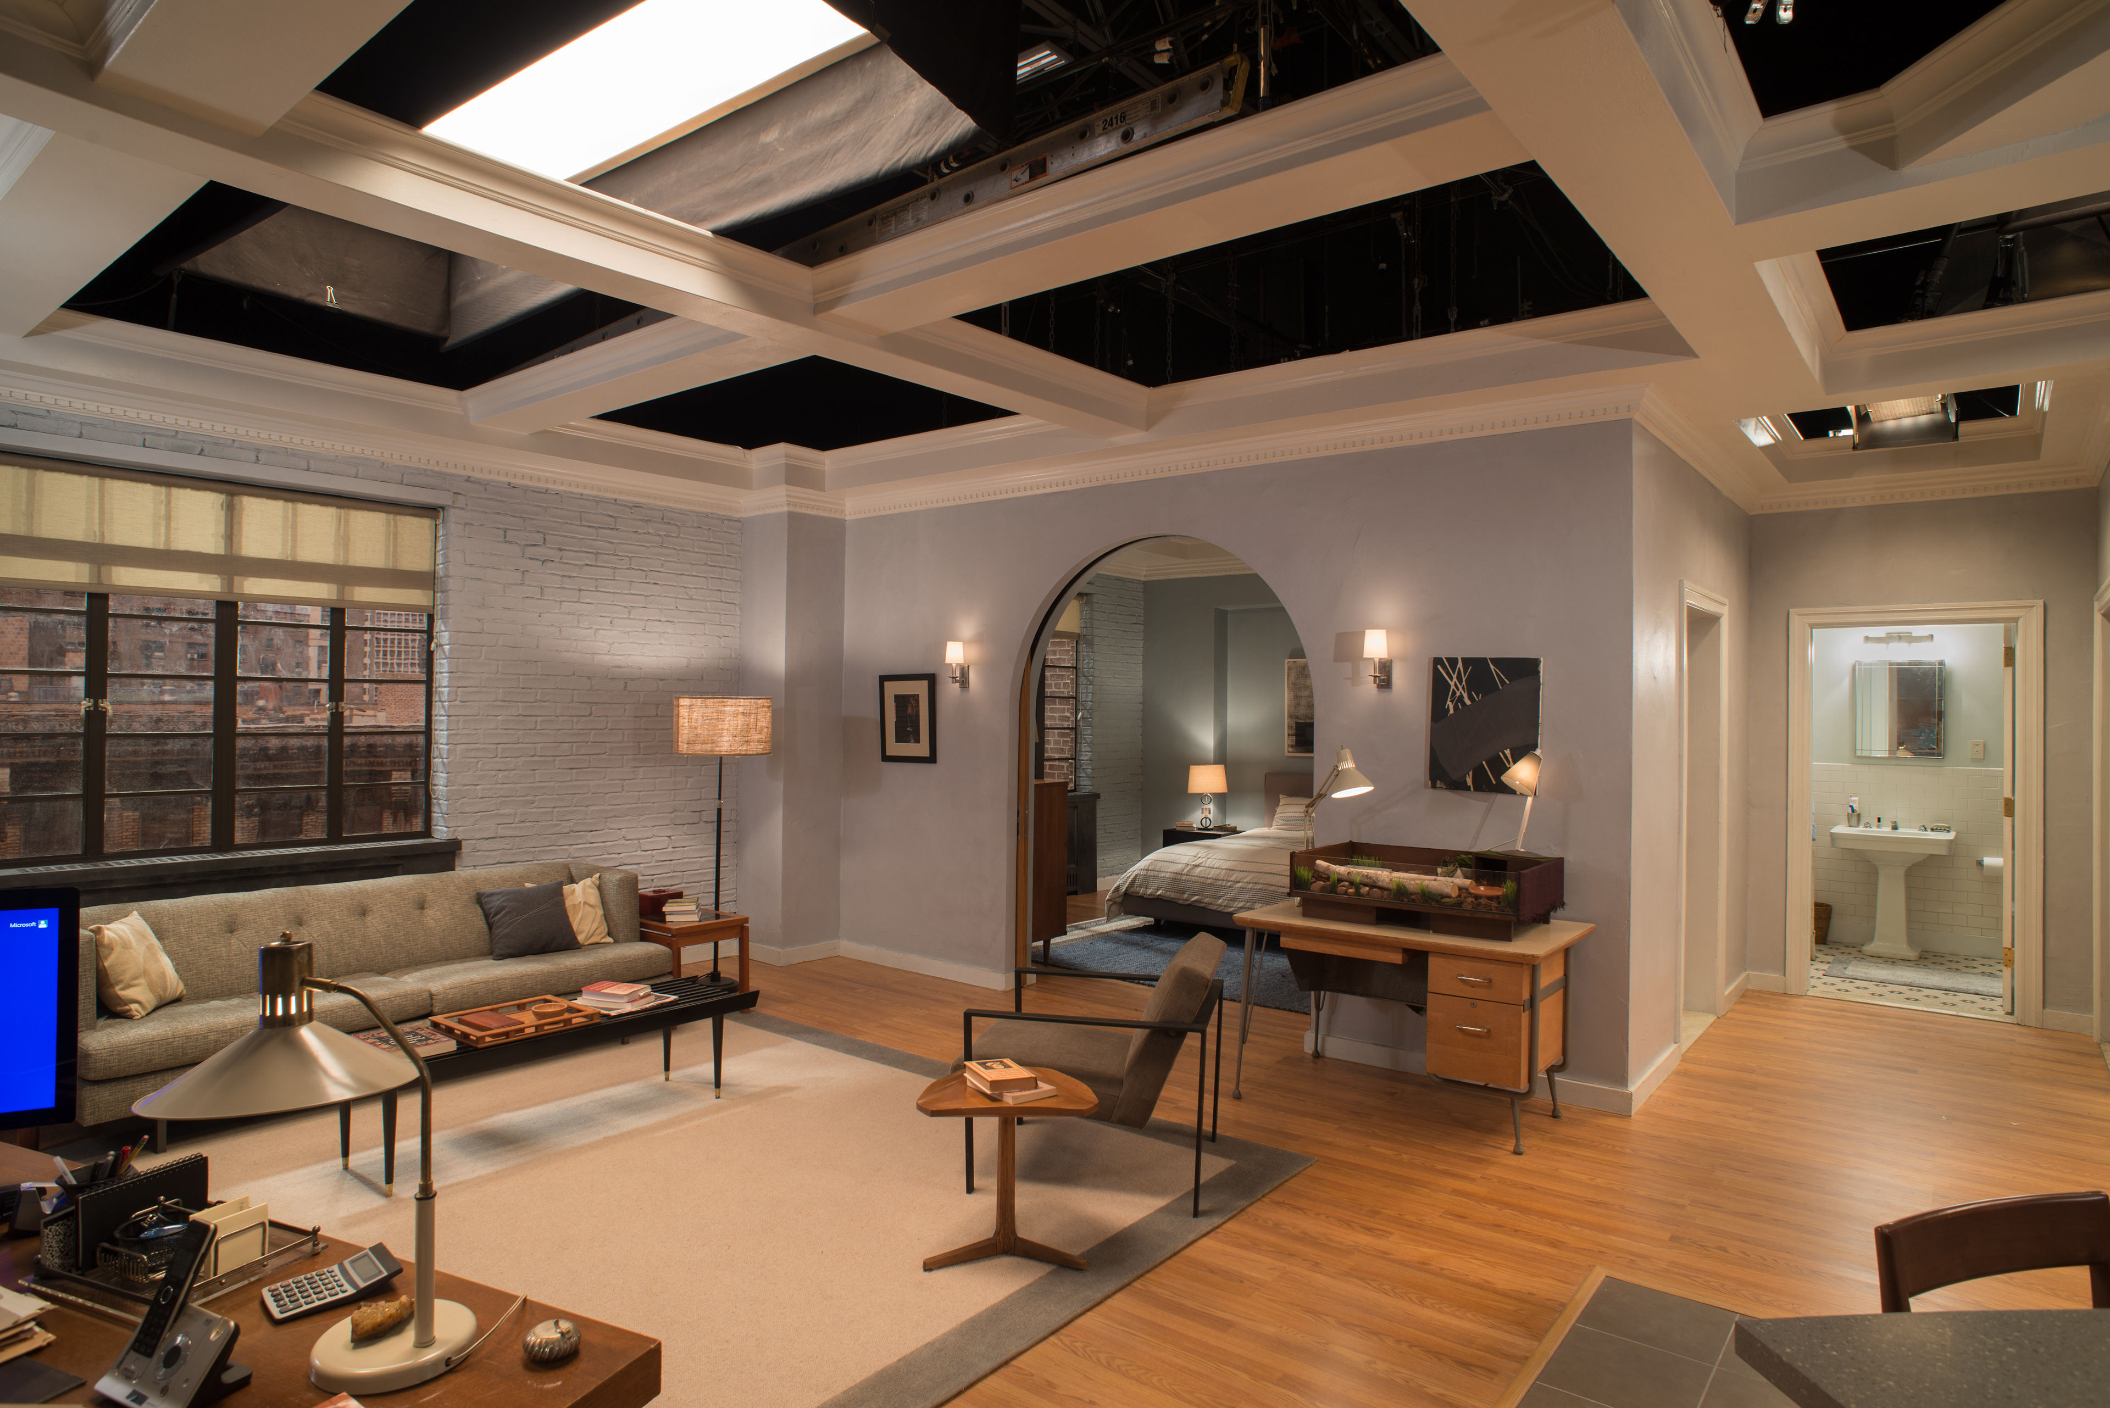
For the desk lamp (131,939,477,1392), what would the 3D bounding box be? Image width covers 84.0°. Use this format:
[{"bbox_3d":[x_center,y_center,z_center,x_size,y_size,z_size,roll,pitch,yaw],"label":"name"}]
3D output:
[{"bbox_3d":[-1.041,0.606,1.632,0.480,0.540,0.400,0,0,14],"label":"desk lamp"}]

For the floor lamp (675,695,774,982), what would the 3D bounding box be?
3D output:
[{"bbox_3d":[-1.885,0.756,6.589,0.545,1.600,0.545,0,0,37],"label":"floor lamp"}]

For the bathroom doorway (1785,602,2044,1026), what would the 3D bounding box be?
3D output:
[{"bbox_3d":[4.675,0.562,6.410,1.125,2.193,0.148,0,0,38],"label":"bathroom doorway"}]

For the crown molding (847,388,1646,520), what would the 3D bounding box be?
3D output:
[{"bbox_3d":[0.490,-1.183,5.865,4.520,0.115,0.085,0,0,37],"label":"crown molding"}]

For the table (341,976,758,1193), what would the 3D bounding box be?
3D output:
[{"bbox_3d":[-1.927,1.414,4.448,0.425,0.407,1.648,0,0,38],"label":"table"}]

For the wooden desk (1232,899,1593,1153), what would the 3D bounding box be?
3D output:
[{"bbox_3d":[1.410,1.221,4.618,1.153,0.727,0.845,0,0,37],"label":"wooden desk"}]

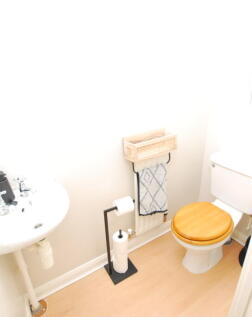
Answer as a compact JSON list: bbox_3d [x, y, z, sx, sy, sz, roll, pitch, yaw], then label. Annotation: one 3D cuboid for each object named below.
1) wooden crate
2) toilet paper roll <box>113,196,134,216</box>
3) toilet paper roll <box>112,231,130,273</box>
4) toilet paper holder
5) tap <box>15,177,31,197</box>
[{"bbox_3d":[0.172,-0.092,1.349,0.335,0.130,0.125,-15,26,-28],"label":"wooden crate"},{"bbox_3d":[-0.016,0.326,1.341,0.108,0.105,0.105,-15,26,-28],"label":"toilet paper roll"},{"bbox_3d":[-0.043,0.696,1.483,0.106,0.312,0.106,-2,23,1],"label":"toilet paper roll"},{"bbox_3d":[-0.034,0.583,1.432,0.225,0.575,0.180,-15,26,-28],"label":"toilet paper holder"},{"bbox_3d":[-0.508,0.151,0.995,0.085,0.100,0.045,2,23,9],"label":"tap"}]

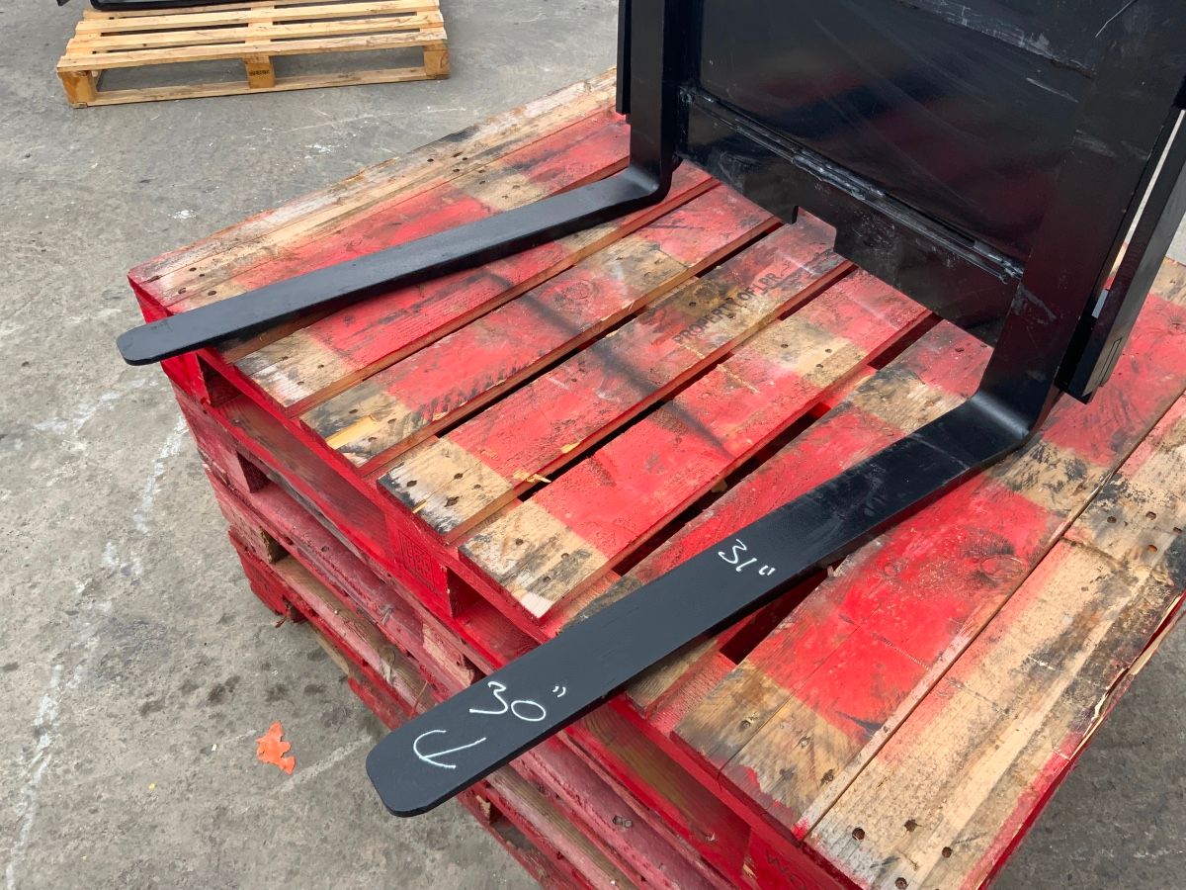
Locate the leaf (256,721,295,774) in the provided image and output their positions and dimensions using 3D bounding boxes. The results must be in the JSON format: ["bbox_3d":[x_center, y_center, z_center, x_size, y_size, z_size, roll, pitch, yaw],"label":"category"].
[{"bbox_3d":[-0.481,0.464,1.501,0.049,0.015,0.096,-25,48,-24],"label":"leaf"}]

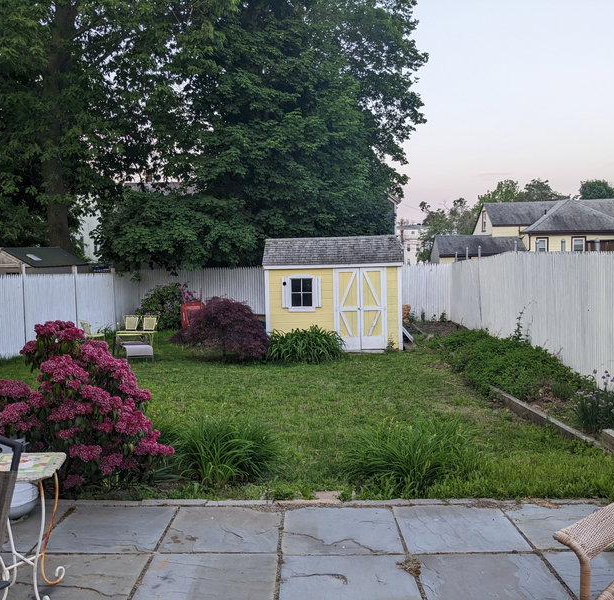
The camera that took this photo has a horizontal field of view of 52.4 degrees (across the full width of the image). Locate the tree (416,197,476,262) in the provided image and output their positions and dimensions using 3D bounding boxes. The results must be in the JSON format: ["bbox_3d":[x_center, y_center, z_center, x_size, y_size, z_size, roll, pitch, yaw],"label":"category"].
[{"bbox_3d":[13.265,-5.977,59.762,6.000,8.100,6.000,-2,4,0],"label":"tree"}]

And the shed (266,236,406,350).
[{"bbox_3d":[0.627,-0.194,14.218,3.000,2.460,2.000,-1,4,1],"label":"shed"}]

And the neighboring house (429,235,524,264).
[{"bbox_3d":[10.554,-2.188,37.956,5.200,3.500,5.000,-1,4,4],"label":"neighboring house"}]

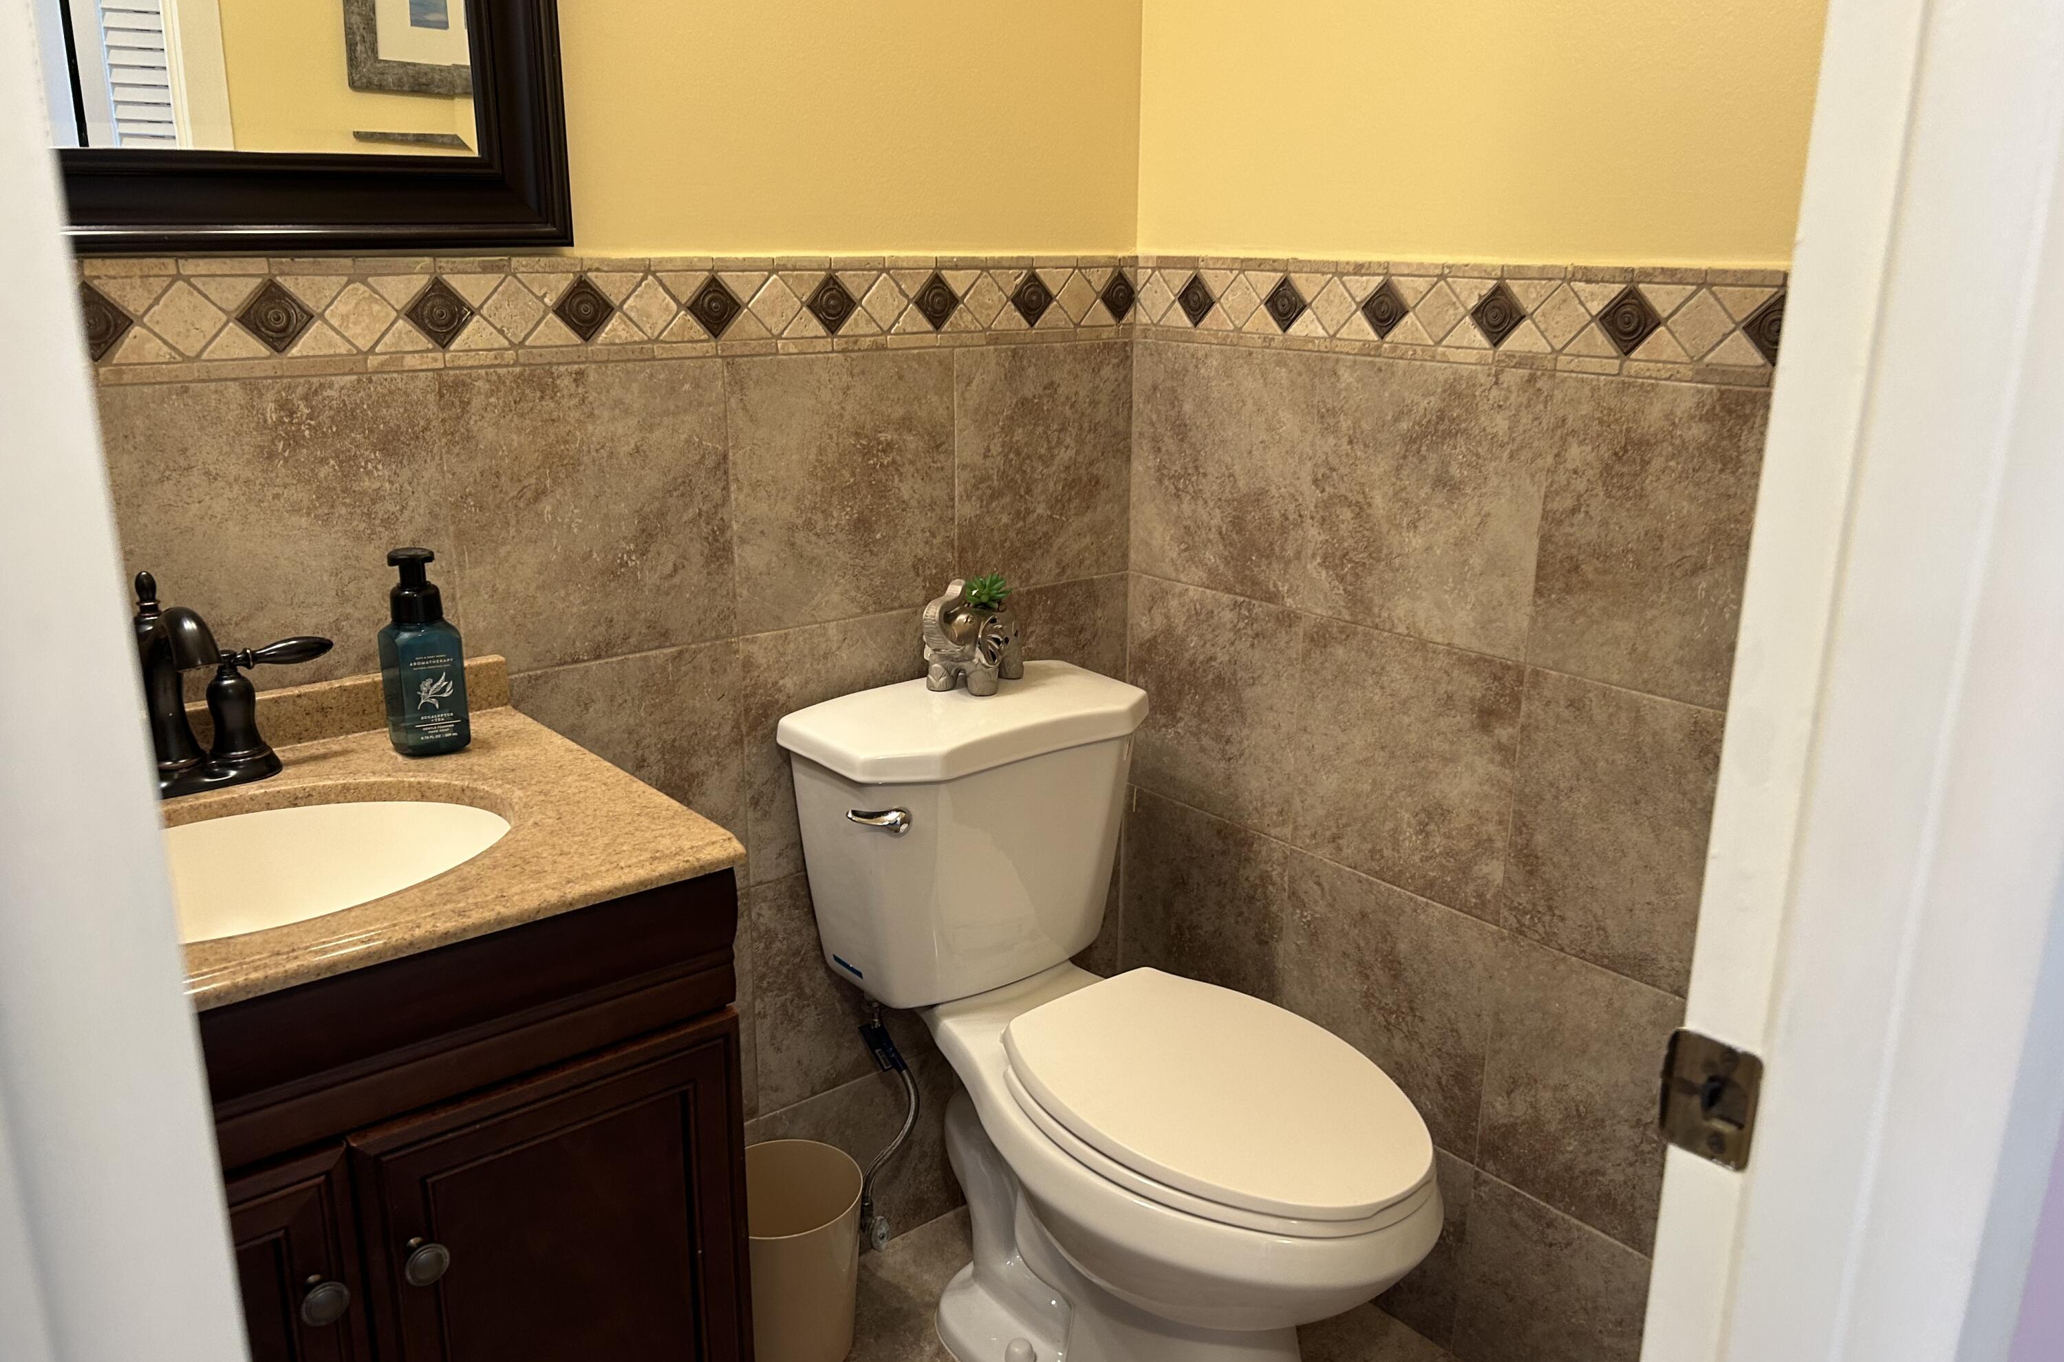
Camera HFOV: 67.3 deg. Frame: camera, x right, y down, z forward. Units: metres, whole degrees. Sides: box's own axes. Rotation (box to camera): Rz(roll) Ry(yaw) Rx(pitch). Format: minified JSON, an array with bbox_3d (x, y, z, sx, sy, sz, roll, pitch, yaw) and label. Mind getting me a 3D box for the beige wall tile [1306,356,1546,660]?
[{"bbox_3d":[0.432,-0.200,1.732,0.010,0.305,0.305,-12,20,-38],"label":"beige wall tile"}]

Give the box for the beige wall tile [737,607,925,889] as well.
[{"bbox_3d":[-0.217,0.071,1.891,0.305,0.305,0.010,-12,20,-38],"label":"beige wall tile"}]

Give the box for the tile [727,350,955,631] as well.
[{"bbox_3d":[-0.213,-0.223,1.796,0.305,0.306,0.010,-12,20,-38],"label":"tile"}]

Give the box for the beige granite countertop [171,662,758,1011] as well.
[{"bbox_3d":[-0.628,0.115,1.222,0.640,0.081,0.482,-12,20,-38],"label":"beige granite countertop"}]

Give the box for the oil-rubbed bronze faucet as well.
[{"bbox_3d":[-0.704,0.011,1.277,0.274,0.186,0.159,-12,20,-38],"label":"oil-rubbed bronze faucet"}]

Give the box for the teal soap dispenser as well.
[{"bbox_3d":[-0.561,-0.027,1.423,0.064,0.182,0.058,-9,18,-30],"label":"teal soap dispenser"}]

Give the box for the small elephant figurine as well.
[{"bbox_3d":[-0.073,-0.057,1.877,0.085,0.132,0.121,9,18,29],"label":"small elephant figurine"}]

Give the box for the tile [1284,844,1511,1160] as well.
[{"bbox_3d":[0.428,0.390,1.899,0.010,0.305,0.305,-12,20,-38],"label":"tile"}]

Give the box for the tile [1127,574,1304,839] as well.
[{"bbox_3d":[0.233,0.030,2.036,0.010,0.301,0.307,-12,20,-38],"label":"tile"}]

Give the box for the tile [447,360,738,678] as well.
[{"bbox_3d":[-0.450,-0.172,1.609,0.303,0.306,0.010,-12,20,-38],"label":"tile"}]

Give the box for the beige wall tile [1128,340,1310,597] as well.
[{"bbox_3d":[0.235,-0.267,1.963,0.010,0.305,0.305,-12,20,-38],"label":"beige wall tile"}]

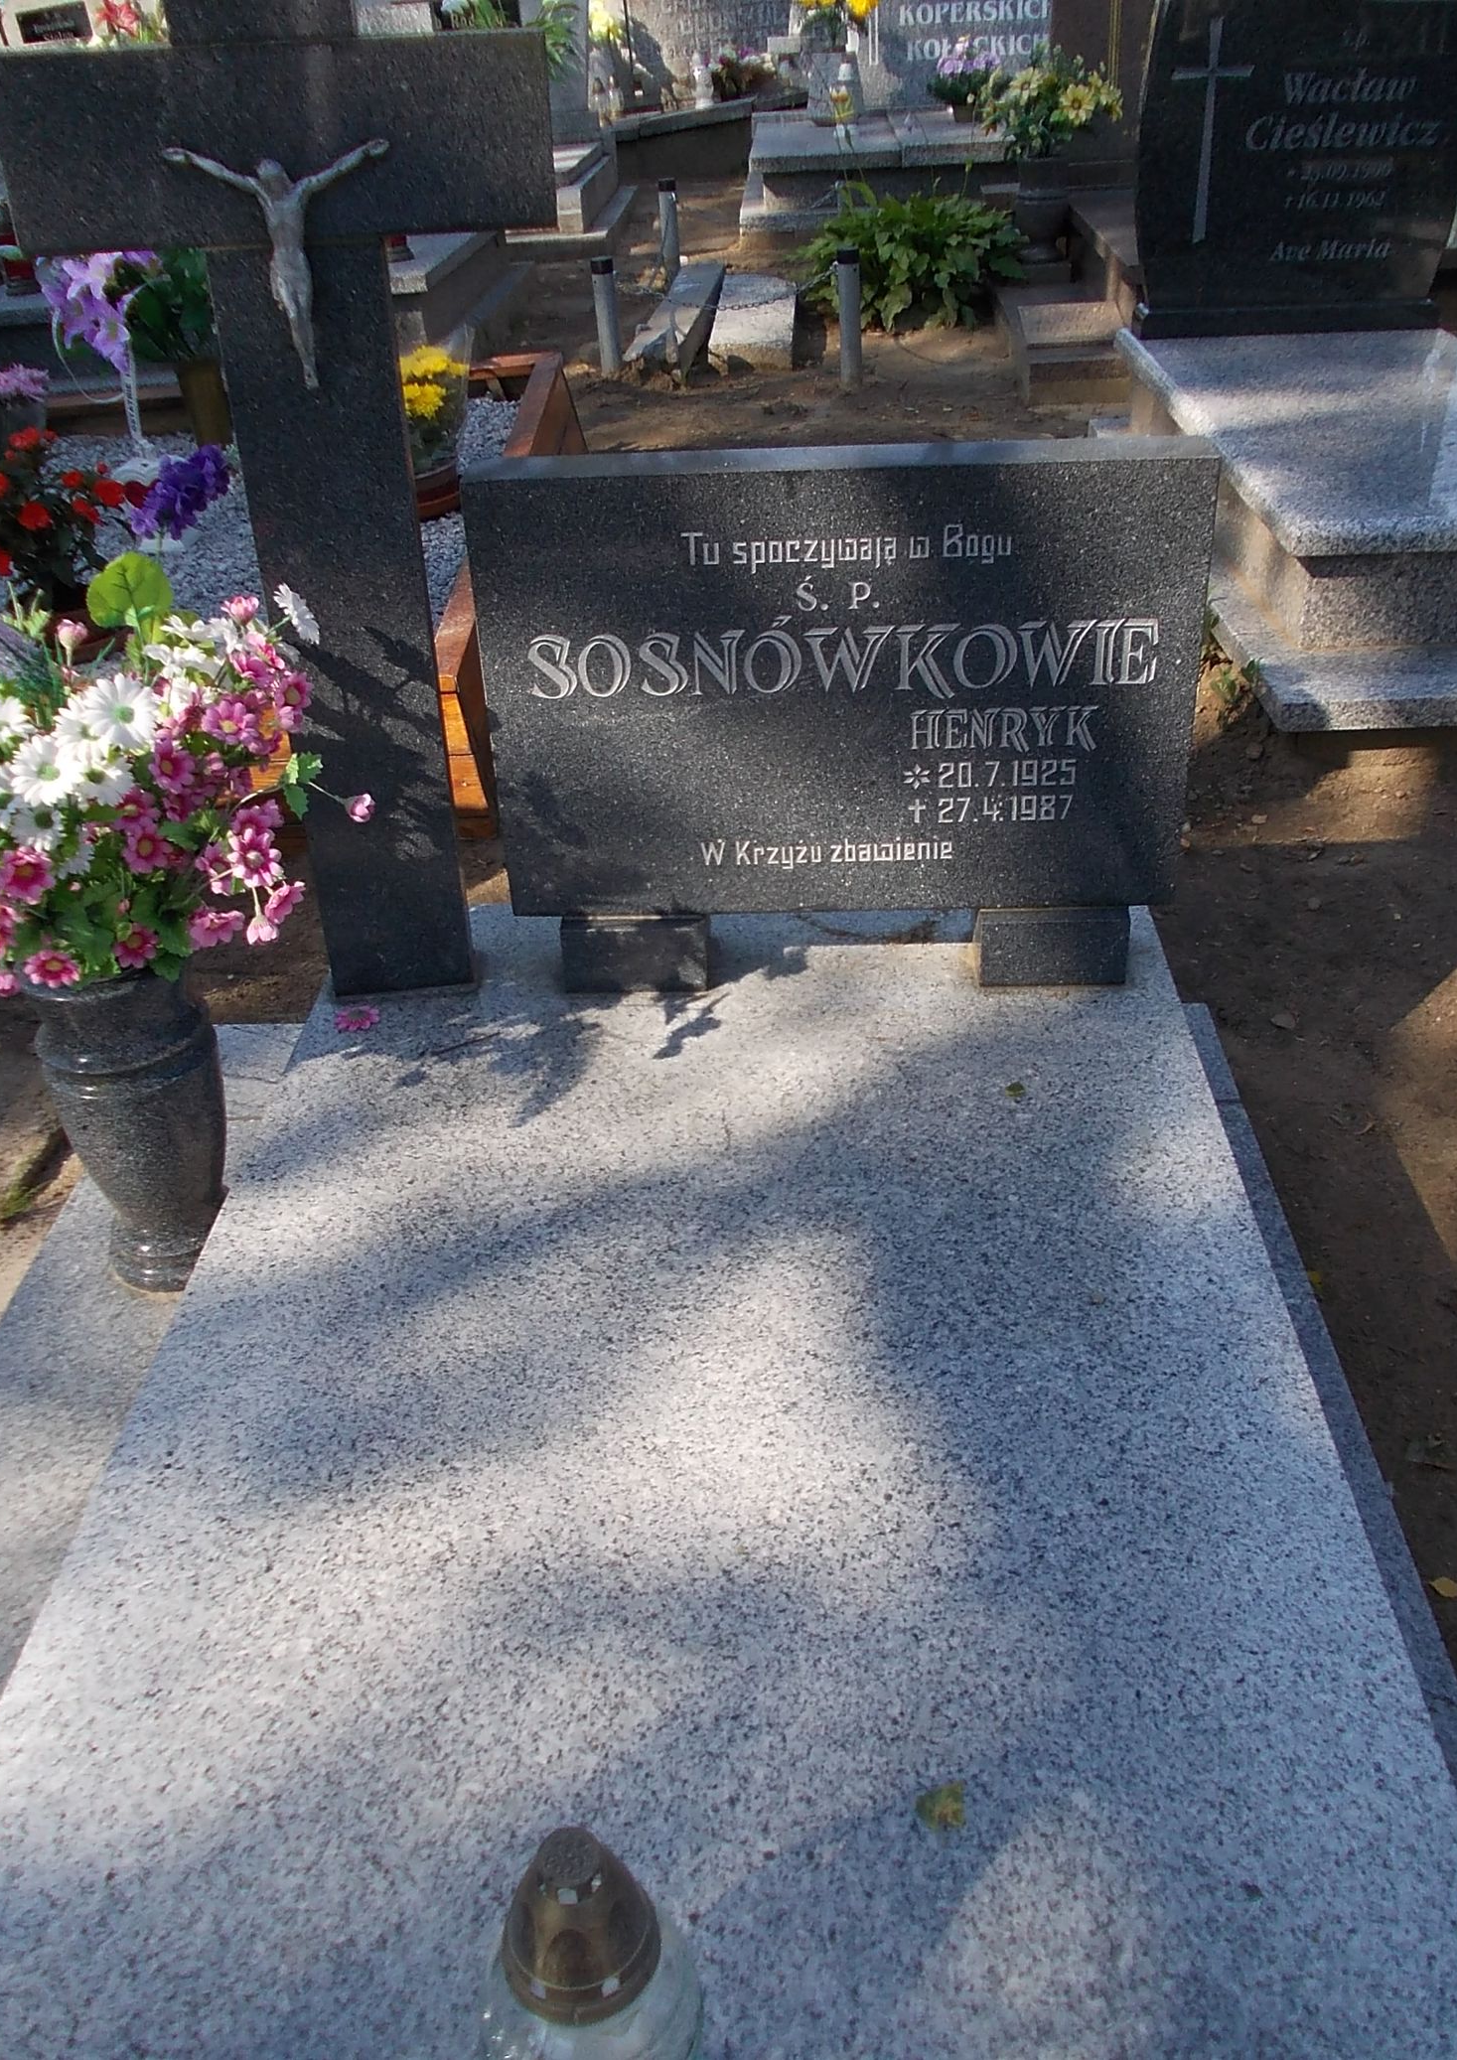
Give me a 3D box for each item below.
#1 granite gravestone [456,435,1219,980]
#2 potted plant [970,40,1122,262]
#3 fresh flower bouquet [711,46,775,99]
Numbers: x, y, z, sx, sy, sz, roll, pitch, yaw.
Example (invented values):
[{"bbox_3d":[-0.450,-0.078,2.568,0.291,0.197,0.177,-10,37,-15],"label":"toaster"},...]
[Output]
[{"bbox_3d":[0.106,-0.330,1.635,0.680,0.445,0.066,-1,32,4],"label":"granite gravestone"},{"bbox_3d":[0.962,-2.659,5.050,0.451,0.572,0.406,-1,33,4],"label":"potted plant"},{"bbox_3d":[0.070,-4.654,8.100,0.305,0.211,0.260,-1,33,4],"label":"fresh flower bouquet"}]

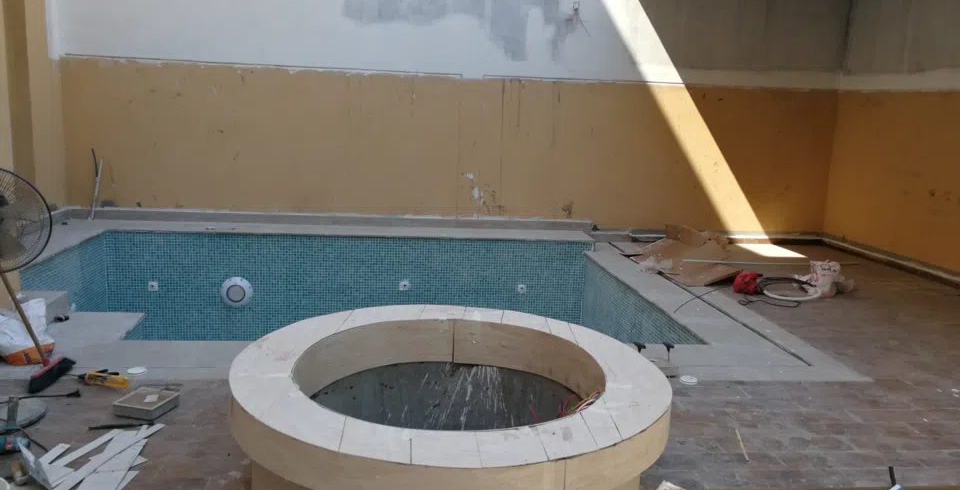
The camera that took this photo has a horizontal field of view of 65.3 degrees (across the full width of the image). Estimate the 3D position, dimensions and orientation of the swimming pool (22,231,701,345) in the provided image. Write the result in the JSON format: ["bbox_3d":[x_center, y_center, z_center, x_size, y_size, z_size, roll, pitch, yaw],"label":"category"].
[{"bbox_3d":[-0.969,0.791,5.663,4.353,1.222,2.717,1,11,-8],"label":"swimming pool"}]

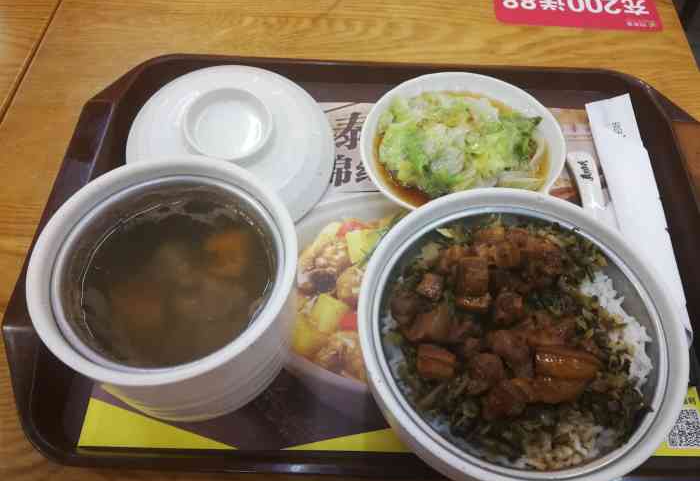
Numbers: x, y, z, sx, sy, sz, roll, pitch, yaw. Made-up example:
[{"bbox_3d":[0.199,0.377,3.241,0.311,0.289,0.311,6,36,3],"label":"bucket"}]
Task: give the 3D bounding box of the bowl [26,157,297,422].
[{"bbox_3d":[-0.092,0.031,0.305,0.128,0.087,0.128,1,59,-2],"label":"bowl"}]

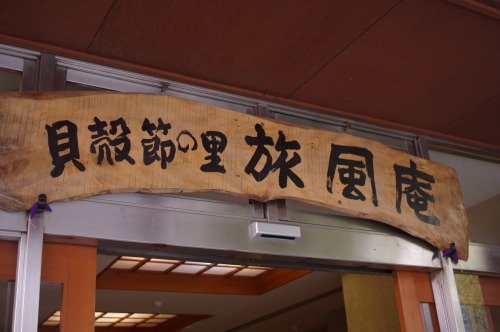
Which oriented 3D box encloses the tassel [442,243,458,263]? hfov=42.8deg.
[{"bbox_3d":[0.982,0.426,3.126,0.070,0.088,0.035,9,-26,-29],"label":"tassel"}]

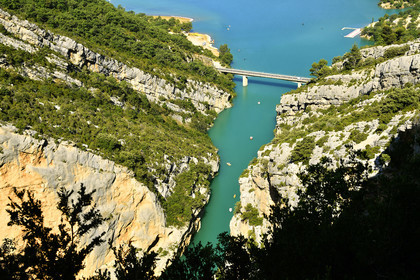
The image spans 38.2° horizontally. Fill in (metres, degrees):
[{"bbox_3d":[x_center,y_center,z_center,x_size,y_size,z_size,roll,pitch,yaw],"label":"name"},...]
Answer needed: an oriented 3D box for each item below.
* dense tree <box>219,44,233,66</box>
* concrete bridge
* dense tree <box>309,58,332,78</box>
[{"bbox_3d":[16.339,-89.074,639.434,14.300,21.900,13.000,0,20,0],"label":"dense tree"},{"bbox_3d":[53.172,-58.923,601.672,102.000,12.500,9.800,10,23,25],"label":"concrete bridge"},{"bbox_3d":[103.875,-67.213,570.232,21.900,17.300,19.900,0,20,0],"label":"dense tree"}]

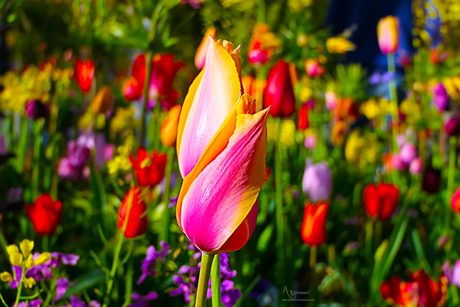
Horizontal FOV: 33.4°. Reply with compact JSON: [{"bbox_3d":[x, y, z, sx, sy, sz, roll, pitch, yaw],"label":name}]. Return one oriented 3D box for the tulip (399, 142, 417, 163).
[{"bbox_3d":[0.405,0.000,1.750,0.040,0.049,0.040,0,8,0],"label":"tulip"}]

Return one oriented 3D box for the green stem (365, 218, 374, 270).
[{"bbox_3d":[0.200,0.131,1.100,0.010,0.073,0.010,0,10,0],"label":"green stem"}]

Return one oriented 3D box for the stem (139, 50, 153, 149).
[{"bbox_3d":[-0.149,-0.093,1.350,0.011,0.171,0.011,4,8,0],"label":"stem"}]

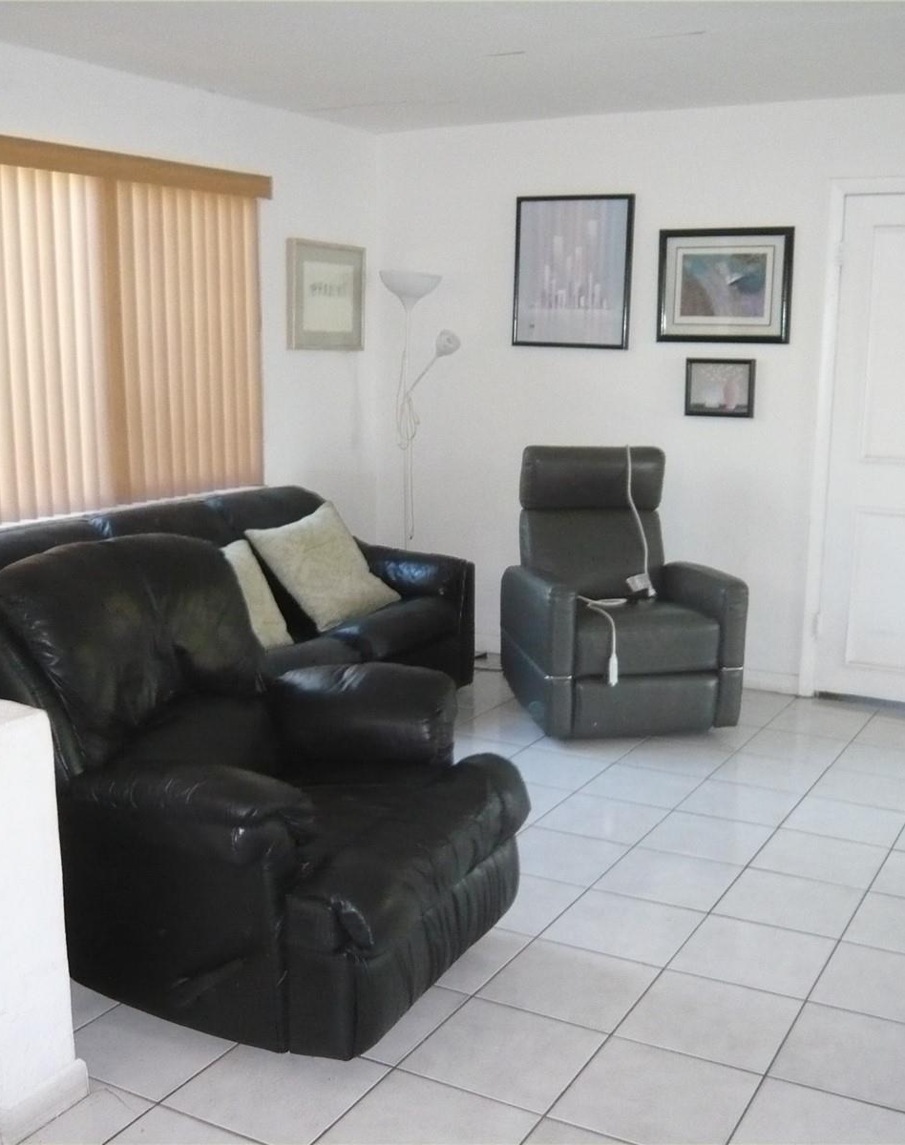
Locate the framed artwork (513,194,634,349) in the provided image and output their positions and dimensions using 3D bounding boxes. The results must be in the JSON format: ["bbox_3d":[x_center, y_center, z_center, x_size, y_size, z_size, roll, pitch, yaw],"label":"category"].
[{"bbox_3d":[0.527,-1.319,5.428,0.564,0.652,0.025,6,11,29],"label":"framed artwork"}]

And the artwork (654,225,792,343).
[{"bbox_3d":[1.123,-1.184,5.108,0.566,0.462,0.025,6,11,29],"label":"artwork"}]

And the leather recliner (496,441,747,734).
[{"bbox_3d":[0.652,0.046,4.976,0.765,1.060,0.840,-2,10,-9],"label":"leather recliner"}]

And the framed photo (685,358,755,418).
[{"bbox_3d":[1.123,-0.774,5.182,0.297,0.241,0.020,6,11,29],"label":"framed photo"}]

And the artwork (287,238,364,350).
[{"bbox_3d":[-0.565,-1.244,5.596,0.035,0.470,0.552,6,11,29],"label":"artwork"}]

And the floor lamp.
[{"bbox_3d":[-0.148,-0.460,5.700,0.370,1.810,0.280,6,11,29],"label":"floor lamp"}]

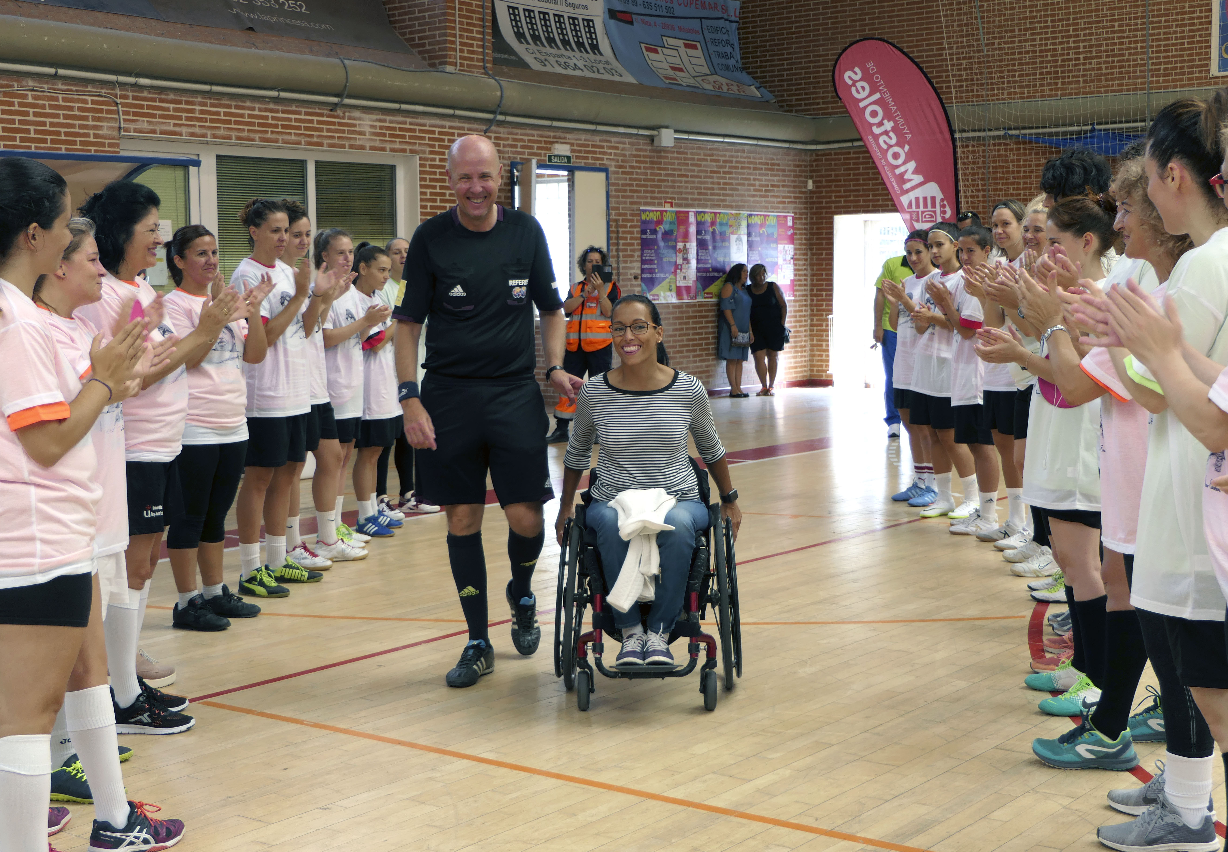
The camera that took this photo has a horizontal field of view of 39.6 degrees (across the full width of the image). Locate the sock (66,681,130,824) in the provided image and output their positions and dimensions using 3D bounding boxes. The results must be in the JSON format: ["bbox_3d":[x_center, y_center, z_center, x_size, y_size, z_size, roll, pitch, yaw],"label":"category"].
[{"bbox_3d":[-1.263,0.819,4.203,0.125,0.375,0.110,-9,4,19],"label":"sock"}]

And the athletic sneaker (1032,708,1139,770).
[{"bbox_3d":[1.315,0.880,4.748,0.285,0.135,0.105,1,5,13],"label":"athletic sneaker"}]

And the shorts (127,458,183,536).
[{"bbox_3d":[-1.504,0.145,5.214,0.280,0.380,0.355,1,6,18],"label":"shorts"}]

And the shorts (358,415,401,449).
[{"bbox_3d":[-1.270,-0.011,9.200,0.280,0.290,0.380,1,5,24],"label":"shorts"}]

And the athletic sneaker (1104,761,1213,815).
[{"bbox_3d":[1.386,0.925,4.311,0.280,0.120,0.100,2,6,31],"label":"athletic sneaker"}]

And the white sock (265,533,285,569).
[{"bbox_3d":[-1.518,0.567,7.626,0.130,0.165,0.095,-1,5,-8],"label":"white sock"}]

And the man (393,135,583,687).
[{"bbox_3d":[-0.426,-0.061,5.747,0.620,1.825,0.550,0,5,0],"label":"man"}]

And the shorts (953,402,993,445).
[{"bbox_3d":[1.942,-0.091,9.130,0.260,0.390,0.340,-2,5,-14],"label":"shorts"}]

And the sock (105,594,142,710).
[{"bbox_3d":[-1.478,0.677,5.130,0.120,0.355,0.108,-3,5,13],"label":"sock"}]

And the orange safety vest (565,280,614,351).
[{"bbox_3d":[-0.198,-0.902,14.050,0.430,0.600,0.280,1,6,18],"label":"orange safety vest"}]

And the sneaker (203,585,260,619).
[{"bbox_3d":[-1.569,0.722,6.985,0.265,0.112,0.100,1,5,12],"label":"sneaker"}]

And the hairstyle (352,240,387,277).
[{"bbox_3d":[-1.310,-0.884,9.200,0.220,0.210,0.160,2,6,28],"label":"hairstyle"}]

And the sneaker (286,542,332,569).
[{"bbox_3d":[-1.445,0.623,8.052,0.266,0.110,0.098,2,6,20],"label":"sneaker"}]

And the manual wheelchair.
[{"bbox_3d":[0.109,0.502,5.499,0.610,0.730,0.750,-1,5,4],"label":"manual wheelchair"}]

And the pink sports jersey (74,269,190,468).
[{"bbox_3d":[-1.482,-0.176,5.232,0.290,0.600,0.440,0,5,10],"label":"pink sports jersey"}]

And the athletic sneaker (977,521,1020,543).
[{"bbox_3d":[1.946,0.523,8.555,0.265,0.110,0.100,0,5,10],"label":"athletic sneaker"}]

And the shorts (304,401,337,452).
[{"bbox_3d":[-1.482,-0.062,8.200,0.290,0.400,0.360,1,5,15],"label":"shorts"}]

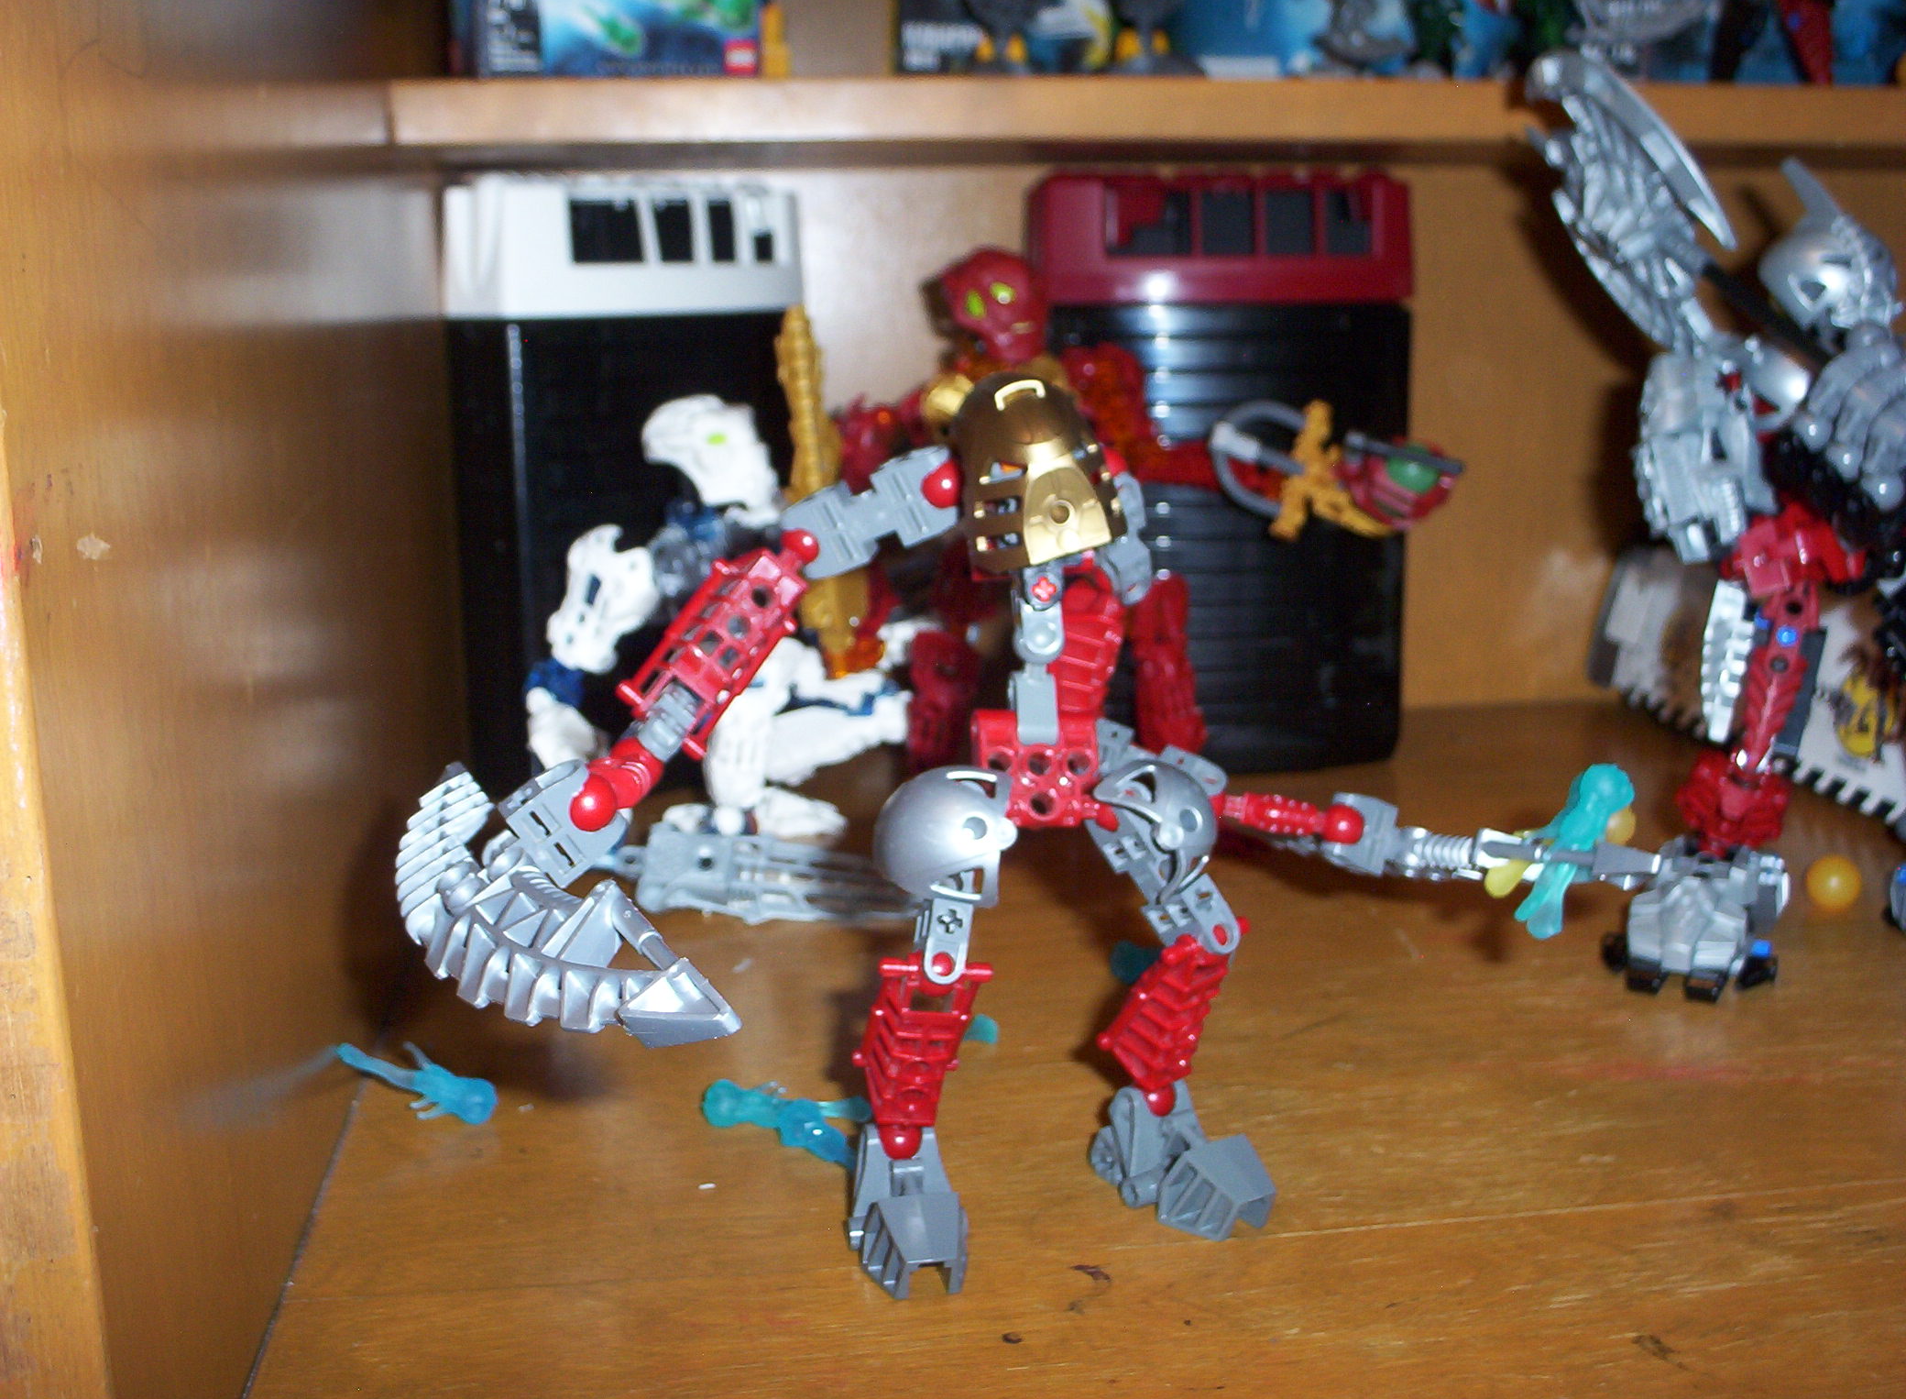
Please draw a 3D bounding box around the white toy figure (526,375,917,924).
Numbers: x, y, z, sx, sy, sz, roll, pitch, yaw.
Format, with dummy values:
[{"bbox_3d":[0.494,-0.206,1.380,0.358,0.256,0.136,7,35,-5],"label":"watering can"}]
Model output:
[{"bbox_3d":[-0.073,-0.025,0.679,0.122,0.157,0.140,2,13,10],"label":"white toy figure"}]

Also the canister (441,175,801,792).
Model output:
[{"bbox_3d":[-0.121,-0.082,0.768,0.135,0.231,0.072,-11,16,-40],"label":"canister"}]

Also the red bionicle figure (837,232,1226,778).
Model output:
[{"bbox_3d":[0.027,-0.062,0.736,0.127,0.203,0.085,-3,13,-12],"label":"red bionicle figure"}]

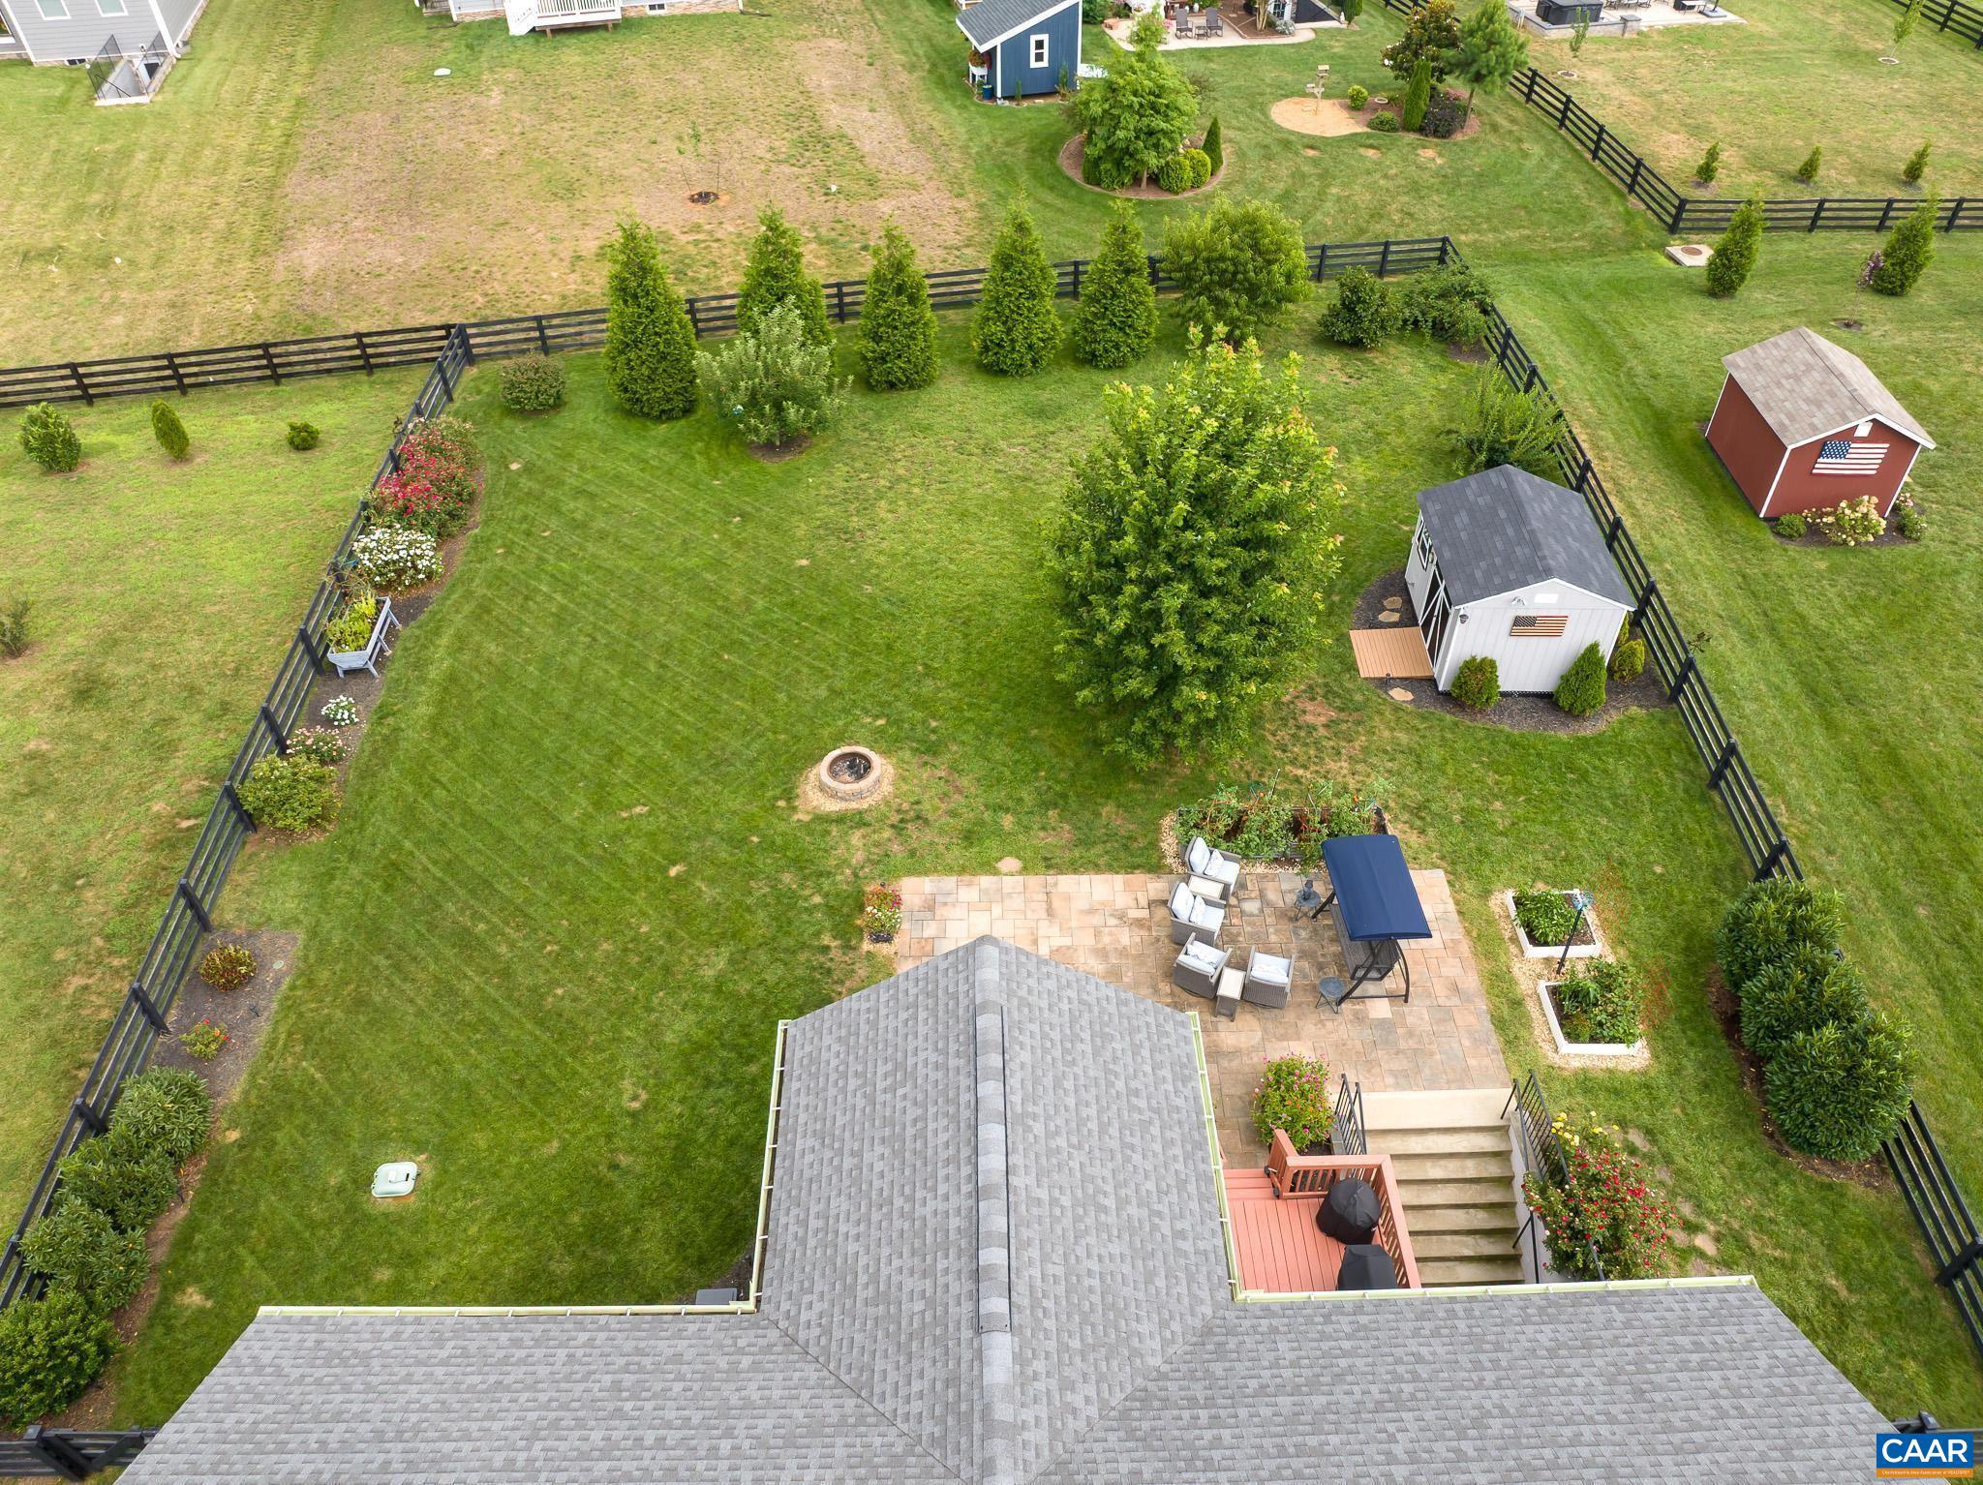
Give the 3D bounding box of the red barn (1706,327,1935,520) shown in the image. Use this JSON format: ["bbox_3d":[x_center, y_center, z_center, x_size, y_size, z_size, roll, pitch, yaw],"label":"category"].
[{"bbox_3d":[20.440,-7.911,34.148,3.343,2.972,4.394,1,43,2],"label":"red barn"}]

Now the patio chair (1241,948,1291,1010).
[{"bbox_3d":[4.669,3.928,23.083,0.730,0.760,0.780,13,44,14],"label":"patio chair"}]

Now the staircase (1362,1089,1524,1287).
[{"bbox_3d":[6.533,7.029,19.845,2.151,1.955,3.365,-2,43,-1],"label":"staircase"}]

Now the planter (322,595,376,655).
[{"bbox_3d":[-13.030,-2.148,28.658,0.820,0.880,1.820,-3,43,-2],"label":"planter"}]

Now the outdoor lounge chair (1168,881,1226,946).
[{"bbox_3d":[3.600,2.976,24.131,0.780,0.760,0.730,14,44,15],"label":"outdoor lounge chair"}]

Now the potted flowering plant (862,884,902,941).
[{"bbox_3d":[-1.959,2.992,24.211,0.700,0.700,0.850,0,43,0],"label":"potted flowering plant"}]

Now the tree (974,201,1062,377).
[{"bbox_3d":[0.735,-12.727,38.246,2.538,4.592,2.538,-1,44,0],"label":"tree"}]

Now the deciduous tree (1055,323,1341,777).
[{"bbox_3d":[3.716,-3.391,24.986,5.500,8.000,5.500,0,43,0],"label":"deciduous tree"}]

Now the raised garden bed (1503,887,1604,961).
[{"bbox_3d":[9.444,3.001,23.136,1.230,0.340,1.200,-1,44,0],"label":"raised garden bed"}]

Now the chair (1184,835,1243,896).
[{"bbox_3d":[4.022,2.207,24.967,0.780,0.760,0.730,16,45,17],"label":"chair"}]

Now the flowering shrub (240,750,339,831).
[{"bbox_3d":[-12.930,0.867,25.234,1.707,1.059,1.707,-1,43,0],"label":"flowering shrub"}]

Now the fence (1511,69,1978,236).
[{"bbox_3d":[29.307,-22.257,52.133,11.800,1.600,10.300,0,43,0],"label":"fence"}]

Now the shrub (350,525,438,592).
[{"bbox_3d":[-13.726,-4.271,31.682,1.950,1.200,1.900,0,43,0],"label":"shrub"}]

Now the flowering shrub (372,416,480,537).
[{"bbox_3d":[-14.310,-6.882,35.235,2.400,1.400,4.000,-4,44,-3],"label":"flowering shrub"}]

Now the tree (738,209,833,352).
[{"bbox_3d":[-5.998,-12.699,38.830,2.750,4.700,2.750,-1,44,0],"label":"tree"}]

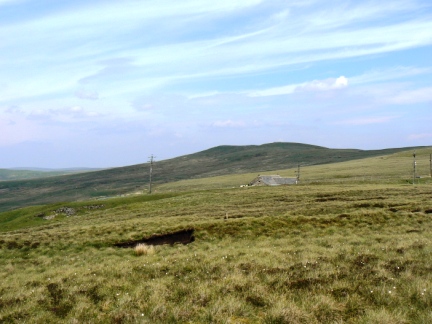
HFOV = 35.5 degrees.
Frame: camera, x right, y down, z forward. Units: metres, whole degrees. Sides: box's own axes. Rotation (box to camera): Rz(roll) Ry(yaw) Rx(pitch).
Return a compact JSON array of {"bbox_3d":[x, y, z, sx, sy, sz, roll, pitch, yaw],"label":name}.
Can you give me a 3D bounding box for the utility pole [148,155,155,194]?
[{"bbox_3d":[-13.147,2.560,138.000,1.400,8.150,0.300,2,-1,-6],"label":"utility pole"}]

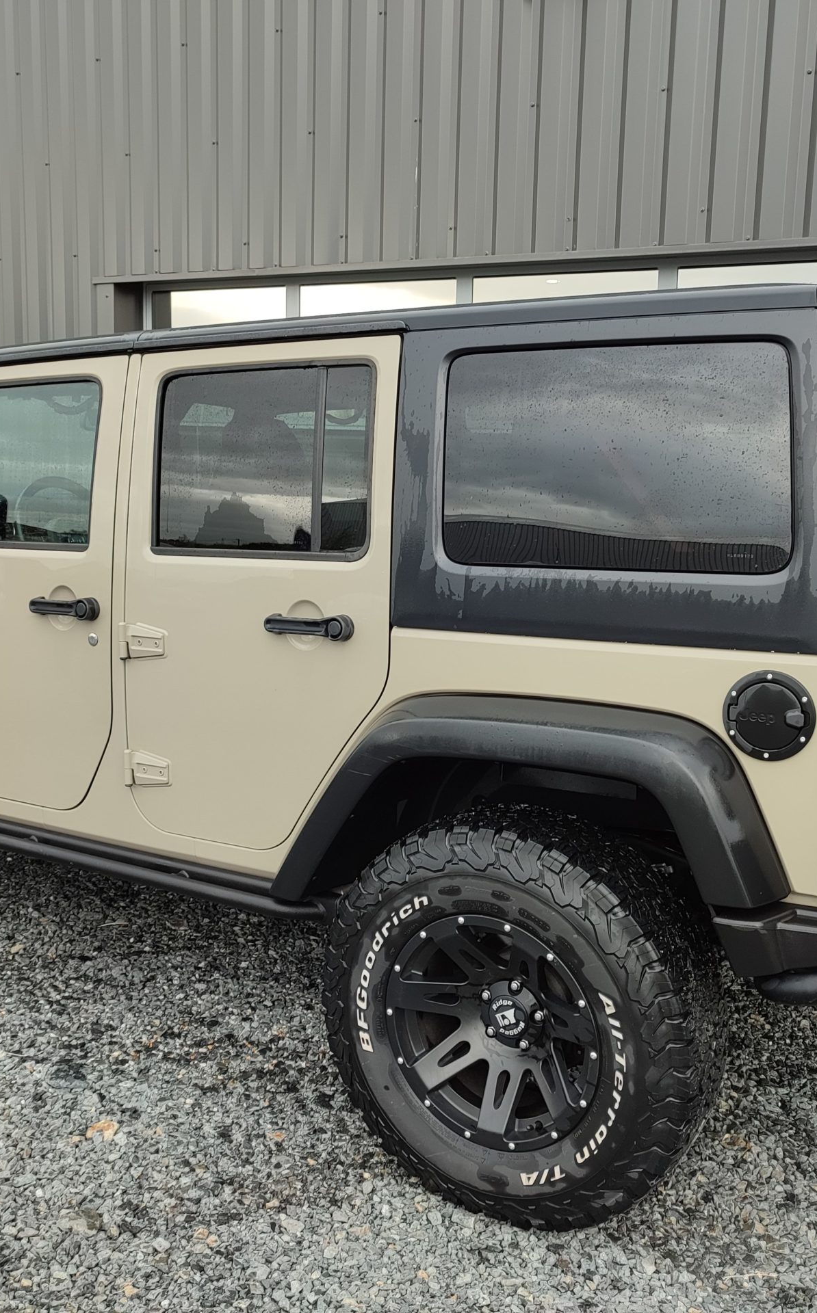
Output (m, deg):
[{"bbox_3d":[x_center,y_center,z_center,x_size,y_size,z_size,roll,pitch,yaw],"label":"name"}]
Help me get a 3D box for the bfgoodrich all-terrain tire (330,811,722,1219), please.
[{"bbox_3d":[0.220,0.716,2.560,0.815,0.815,0.280,6,10,31],"label":"bfgoodrich all-terrain tire"}]

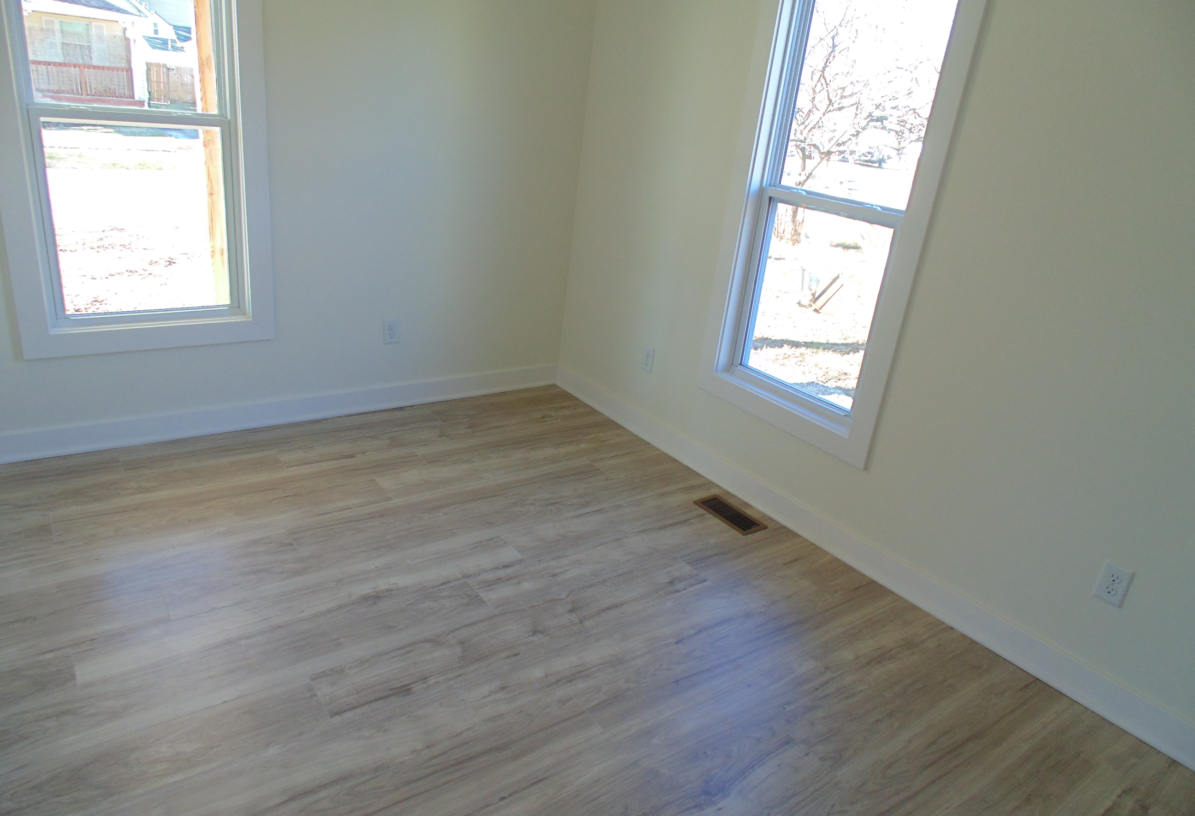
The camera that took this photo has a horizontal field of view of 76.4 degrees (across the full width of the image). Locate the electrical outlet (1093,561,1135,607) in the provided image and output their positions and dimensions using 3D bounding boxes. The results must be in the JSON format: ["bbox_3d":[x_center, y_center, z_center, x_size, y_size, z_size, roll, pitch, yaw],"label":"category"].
[{"bbox_3d":[1.410,0.482,2.076,0.008,0.116,0.072,-10,27,-36],"label":"electrical outlet"}]

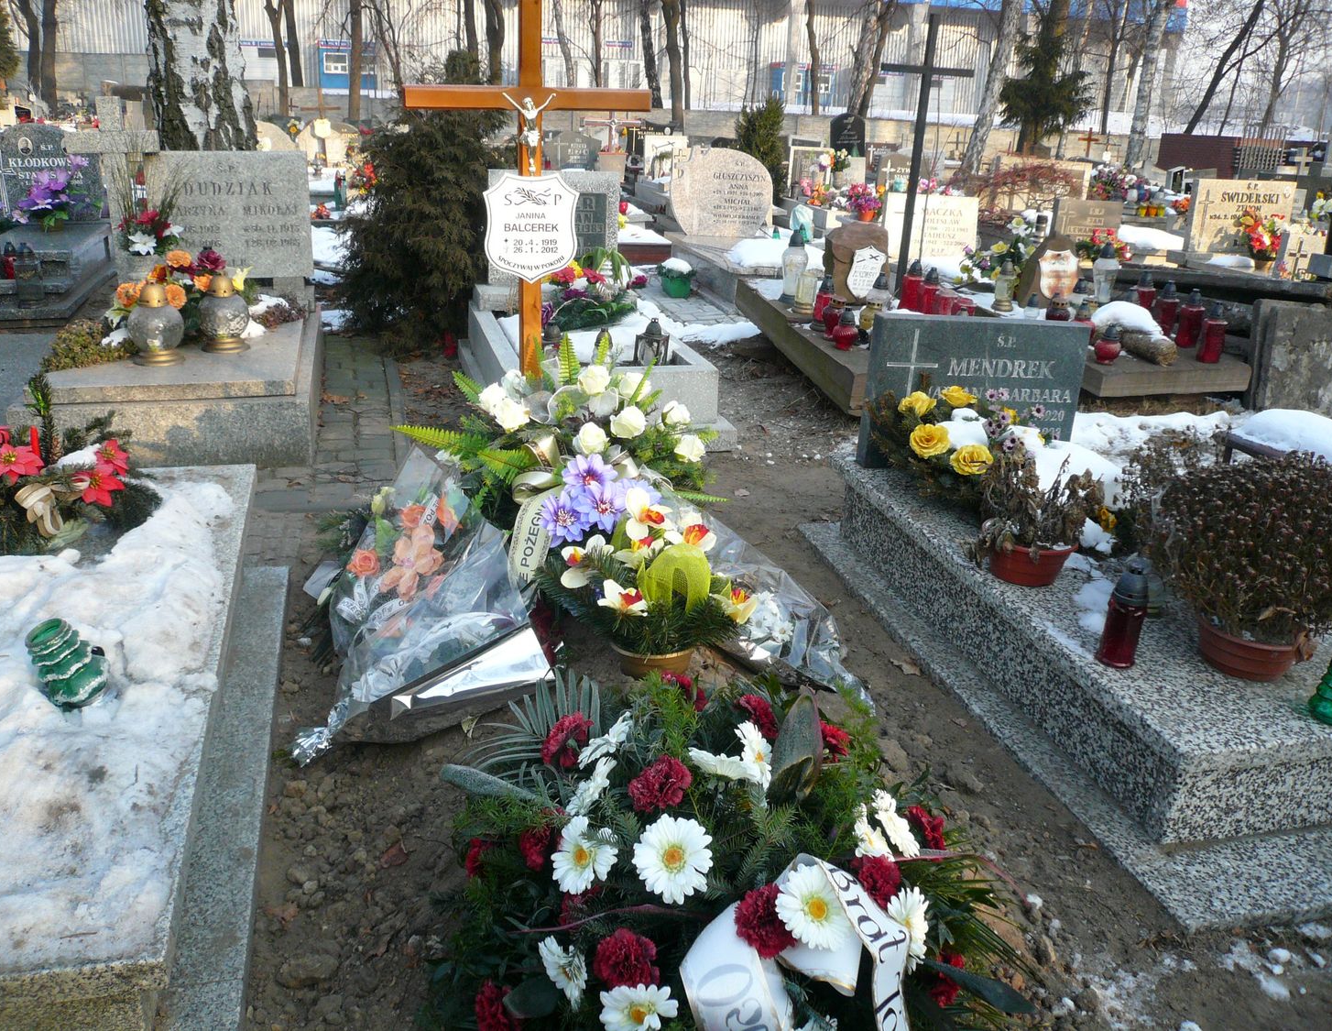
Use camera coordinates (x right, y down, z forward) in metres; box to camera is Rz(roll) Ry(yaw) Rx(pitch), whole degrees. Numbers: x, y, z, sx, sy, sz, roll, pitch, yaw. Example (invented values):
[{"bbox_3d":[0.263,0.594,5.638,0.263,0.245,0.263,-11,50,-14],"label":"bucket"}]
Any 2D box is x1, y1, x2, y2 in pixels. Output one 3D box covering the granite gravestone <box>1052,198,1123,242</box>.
[{"bbox_3d":[3.537,-2.449,9.410,0.613,0.422,0.085,-3,22,-15],"label":"granite gravestone"}]

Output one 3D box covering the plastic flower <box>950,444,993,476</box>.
[{"bbox_3d":[0.858,-0.157,3.124,0.112,0.080,0.075,9,23,15],"label":"plastic flower"}]

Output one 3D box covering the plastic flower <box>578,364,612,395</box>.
[{"bbox_3d":[-0.197,-0.377,3.082,0.086,0.082,0.080,-3,-3,-15],"label":"plastic flower"}]

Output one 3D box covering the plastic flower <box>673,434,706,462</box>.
[{"bbox_3d":[0.063,-0.185,3.039,0.088,0.075,0.080,3,22,1],"label":"plastic flower"}]

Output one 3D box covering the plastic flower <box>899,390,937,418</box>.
[{"bbox_3d":[0.809,-0.354,3.572,0.120,0.070,0.120,-2,41,15],"label":"plastic flower"}]

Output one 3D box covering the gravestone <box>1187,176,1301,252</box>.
[{"bbox_3d":[4.126,-2.163,8.045,0.849,0.502,0.080,-3,23,-15],"label":"gravestone"}]

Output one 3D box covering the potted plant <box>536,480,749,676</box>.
[{"bbox_3d":[-0.065,0.144,2.741,0.460,0.370,0.360,-3,23,-15],"label":"potted plant"}]

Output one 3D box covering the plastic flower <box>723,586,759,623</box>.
[{"bbox_3d":[0.177,0.212,2.641,0.087,0.080,0.065,4,22,4],"label":"plastic flower"}]

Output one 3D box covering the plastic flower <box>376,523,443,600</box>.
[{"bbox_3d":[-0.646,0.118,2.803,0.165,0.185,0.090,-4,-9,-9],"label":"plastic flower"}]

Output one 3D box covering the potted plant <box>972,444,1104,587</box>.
[{"bbox_3d":[0.950,-0.010,2.832,0.300,0.320,0.270,-4,23,-15],"label":"potted plant"}]

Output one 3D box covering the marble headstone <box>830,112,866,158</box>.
[{"bbox_3d":[2.478,-5.070,15.228,0.500,0.850,0.080,-4,23,-15],"label":"marble headstone"}]

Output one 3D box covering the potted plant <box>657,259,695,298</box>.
[{"bbox_3d":[0.066,-1.579,7.324,0.240,0.250,0.240,-4,23,-15],"label":"potted plant"}]

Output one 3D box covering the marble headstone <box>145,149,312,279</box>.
[{"bbox_3d":[-2.146,-1.496,5.526,0.735,0.615,0.090,-3,22,-15],"label":"marble headstone"}]

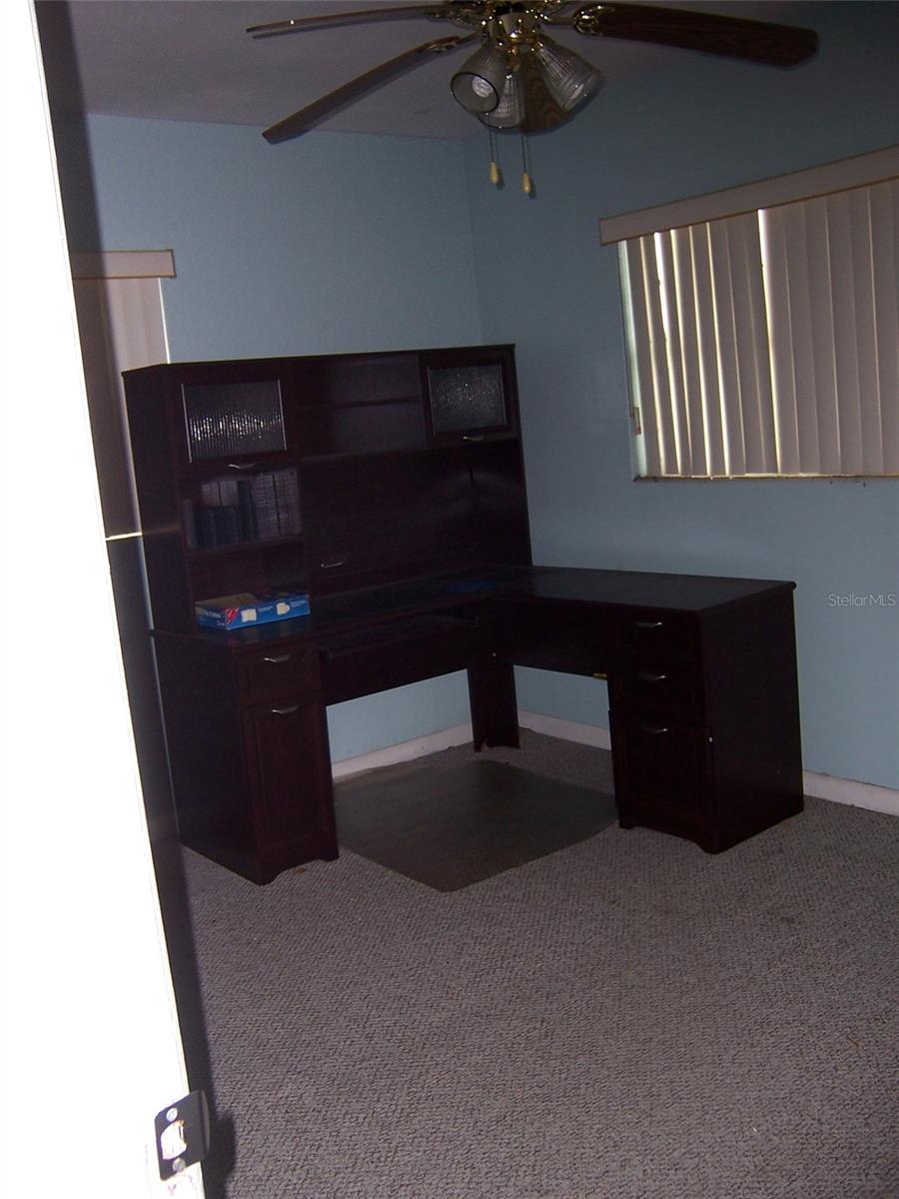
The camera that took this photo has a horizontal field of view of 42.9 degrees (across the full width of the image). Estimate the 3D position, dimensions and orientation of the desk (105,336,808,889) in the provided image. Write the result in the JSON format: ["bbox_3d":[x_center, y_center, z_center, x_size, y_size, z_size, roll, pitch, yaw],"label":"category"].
[{"bbox_3d":[0.042,-0.019,3.710,1.495,1.609,1.497,-13,12,-38],"label":"desk"}]

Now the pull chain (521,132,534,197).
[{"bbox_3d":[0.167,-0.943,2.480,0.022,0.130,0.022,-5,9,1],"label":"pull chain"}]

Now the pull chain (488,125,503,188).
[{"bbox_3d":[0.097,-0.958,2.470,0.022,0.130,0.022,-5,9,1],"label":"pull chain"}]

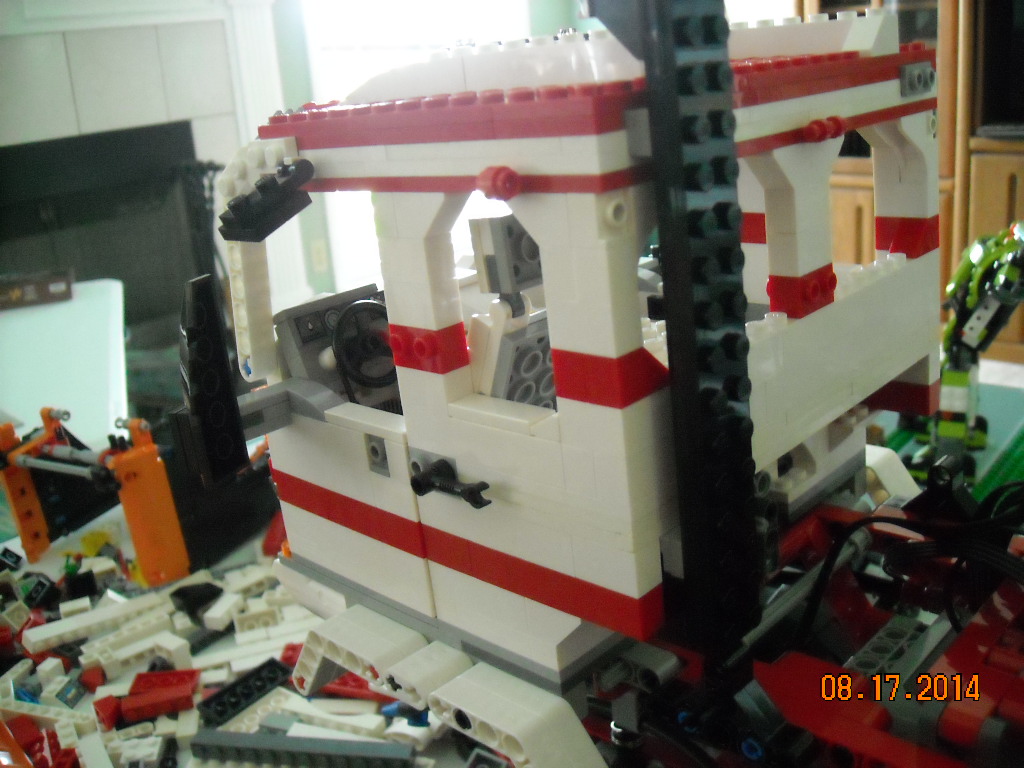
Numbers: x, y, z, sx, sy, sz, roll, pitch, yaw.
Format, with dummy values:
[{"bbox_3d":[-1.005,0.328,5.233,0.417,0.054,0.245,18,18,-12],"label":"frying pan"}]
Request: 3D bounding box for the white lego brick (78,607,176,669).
[{"bbox_3d":[-0.207,0.138,0.560,0.048,0.011,0.009,-19,21,-35],"label":"white lego brick"}]

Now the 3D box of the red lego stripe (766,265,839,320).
[{"bbox_3d":[0.066,-0.022,0.233,0.011,0.010,0.016,11,25,44],"label":"red lego stripe"}]

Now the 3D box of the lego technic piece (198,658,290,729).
[{"bbox_3d":[-0.136,0.157,0.531,0.016,0.005,0.048,15,27,37],"label":"lego technic piece"}]

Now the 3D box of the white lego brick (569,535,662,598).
[{"bbox_3d":[0.021,0.034,0.203,0.016,0.010,0.008,11,25,44],"label":"white lego brick"}]

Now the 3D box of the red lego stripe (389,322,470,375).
[{"bbox_3d":[-0.018,-0.009,0.225,0.016,0.010,0.010,11,25,44],"label":"red lego stripe"}]

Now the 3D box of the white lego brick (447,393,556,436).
[{"bbox_3d":[-0.002,0.006,0.216,0.024,0.003,0.008,10,24,44],"label":"white lego brick"}]

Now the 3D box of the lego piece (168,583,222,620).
[{"bbox_3d":[-0.173,0.119,0.568,0.026,0.011,0.015,-9,17,-9],"label":"lego piece"}]

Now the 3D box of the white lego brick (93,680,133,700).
[{"bbox_3d":[-0.204,0.159,0.535,0.022,0.007,0.014,-10,15,-21],"label":"white lego brick"}]

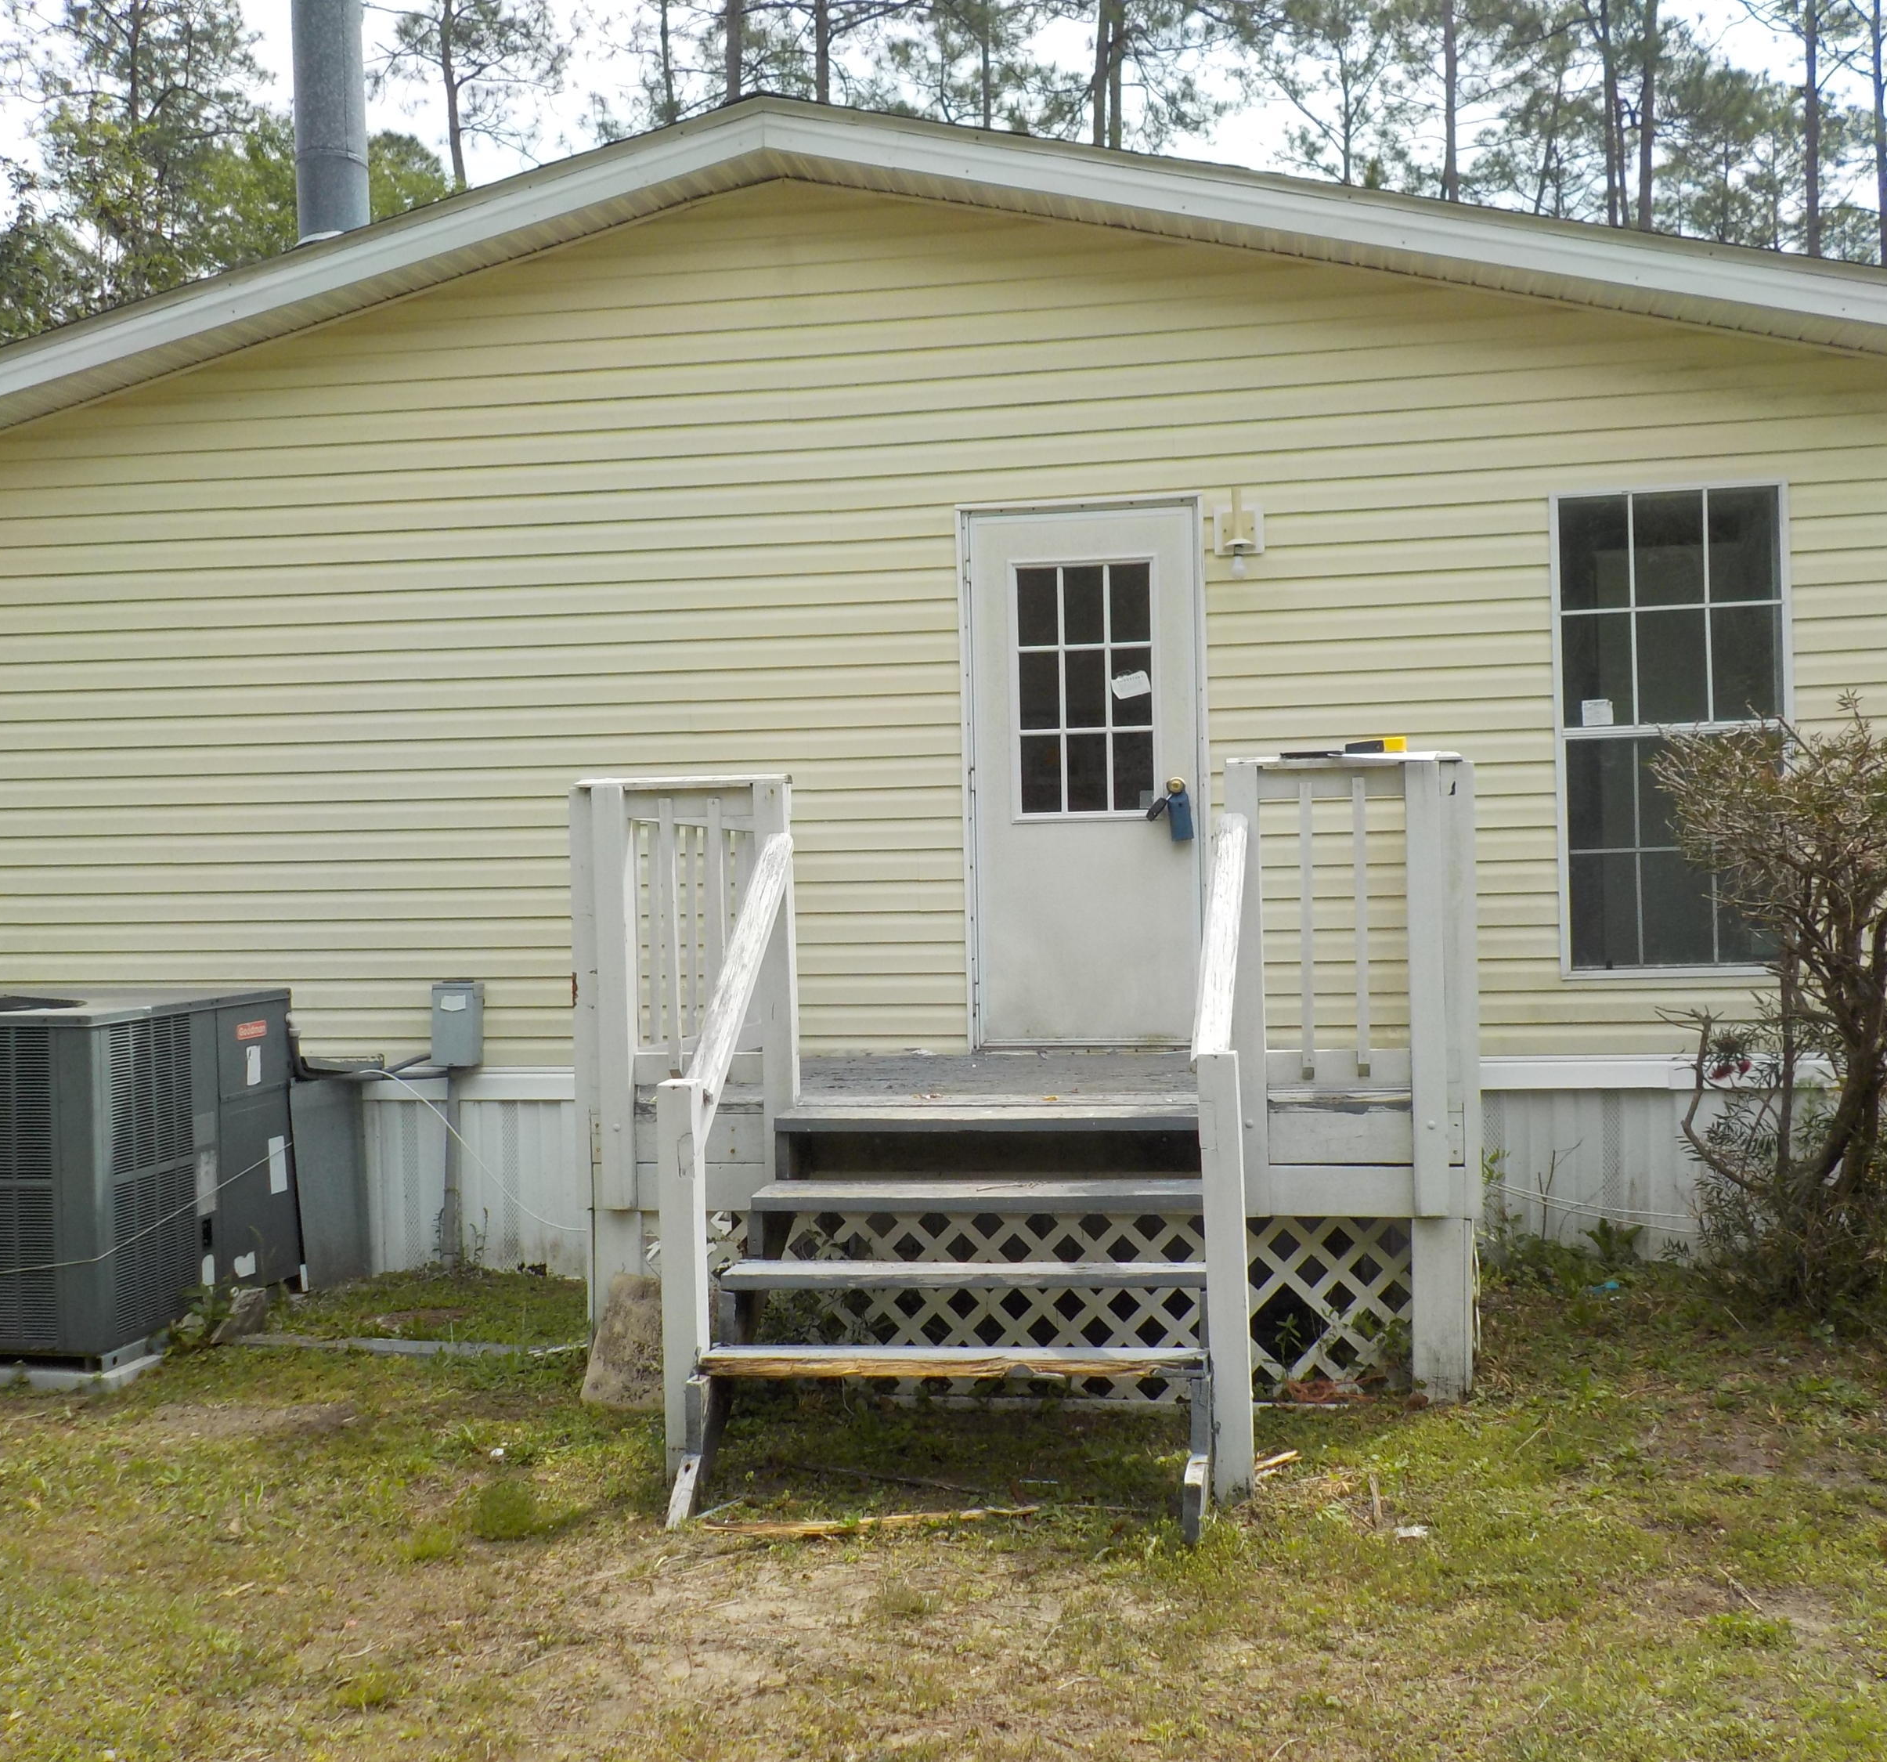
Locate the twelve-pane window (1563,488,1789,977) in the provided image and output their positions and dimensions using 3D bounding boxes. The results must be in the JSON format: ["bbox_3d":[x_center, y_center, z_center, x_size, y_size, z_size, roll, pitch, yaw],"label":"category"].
[{"bbox_3d":[2.448,-0.519,6.860,0.720,1.630,0.070,-1,1,10],"label":"twelve-pane window"}]

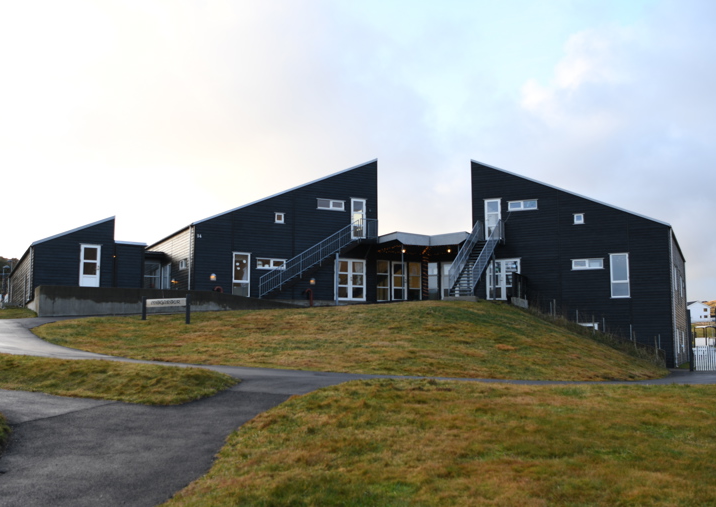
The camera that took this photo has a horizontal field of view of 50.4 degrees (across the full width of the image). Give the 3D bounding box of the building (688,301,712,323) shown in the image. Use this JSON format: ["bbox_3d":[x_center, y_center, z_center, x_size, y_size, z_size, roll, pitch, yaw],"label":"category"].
[{"bbox_3d":[116.430,20.760,266.960,9.960,7.050,11.000,1,-7,-7],"label":"building"}]

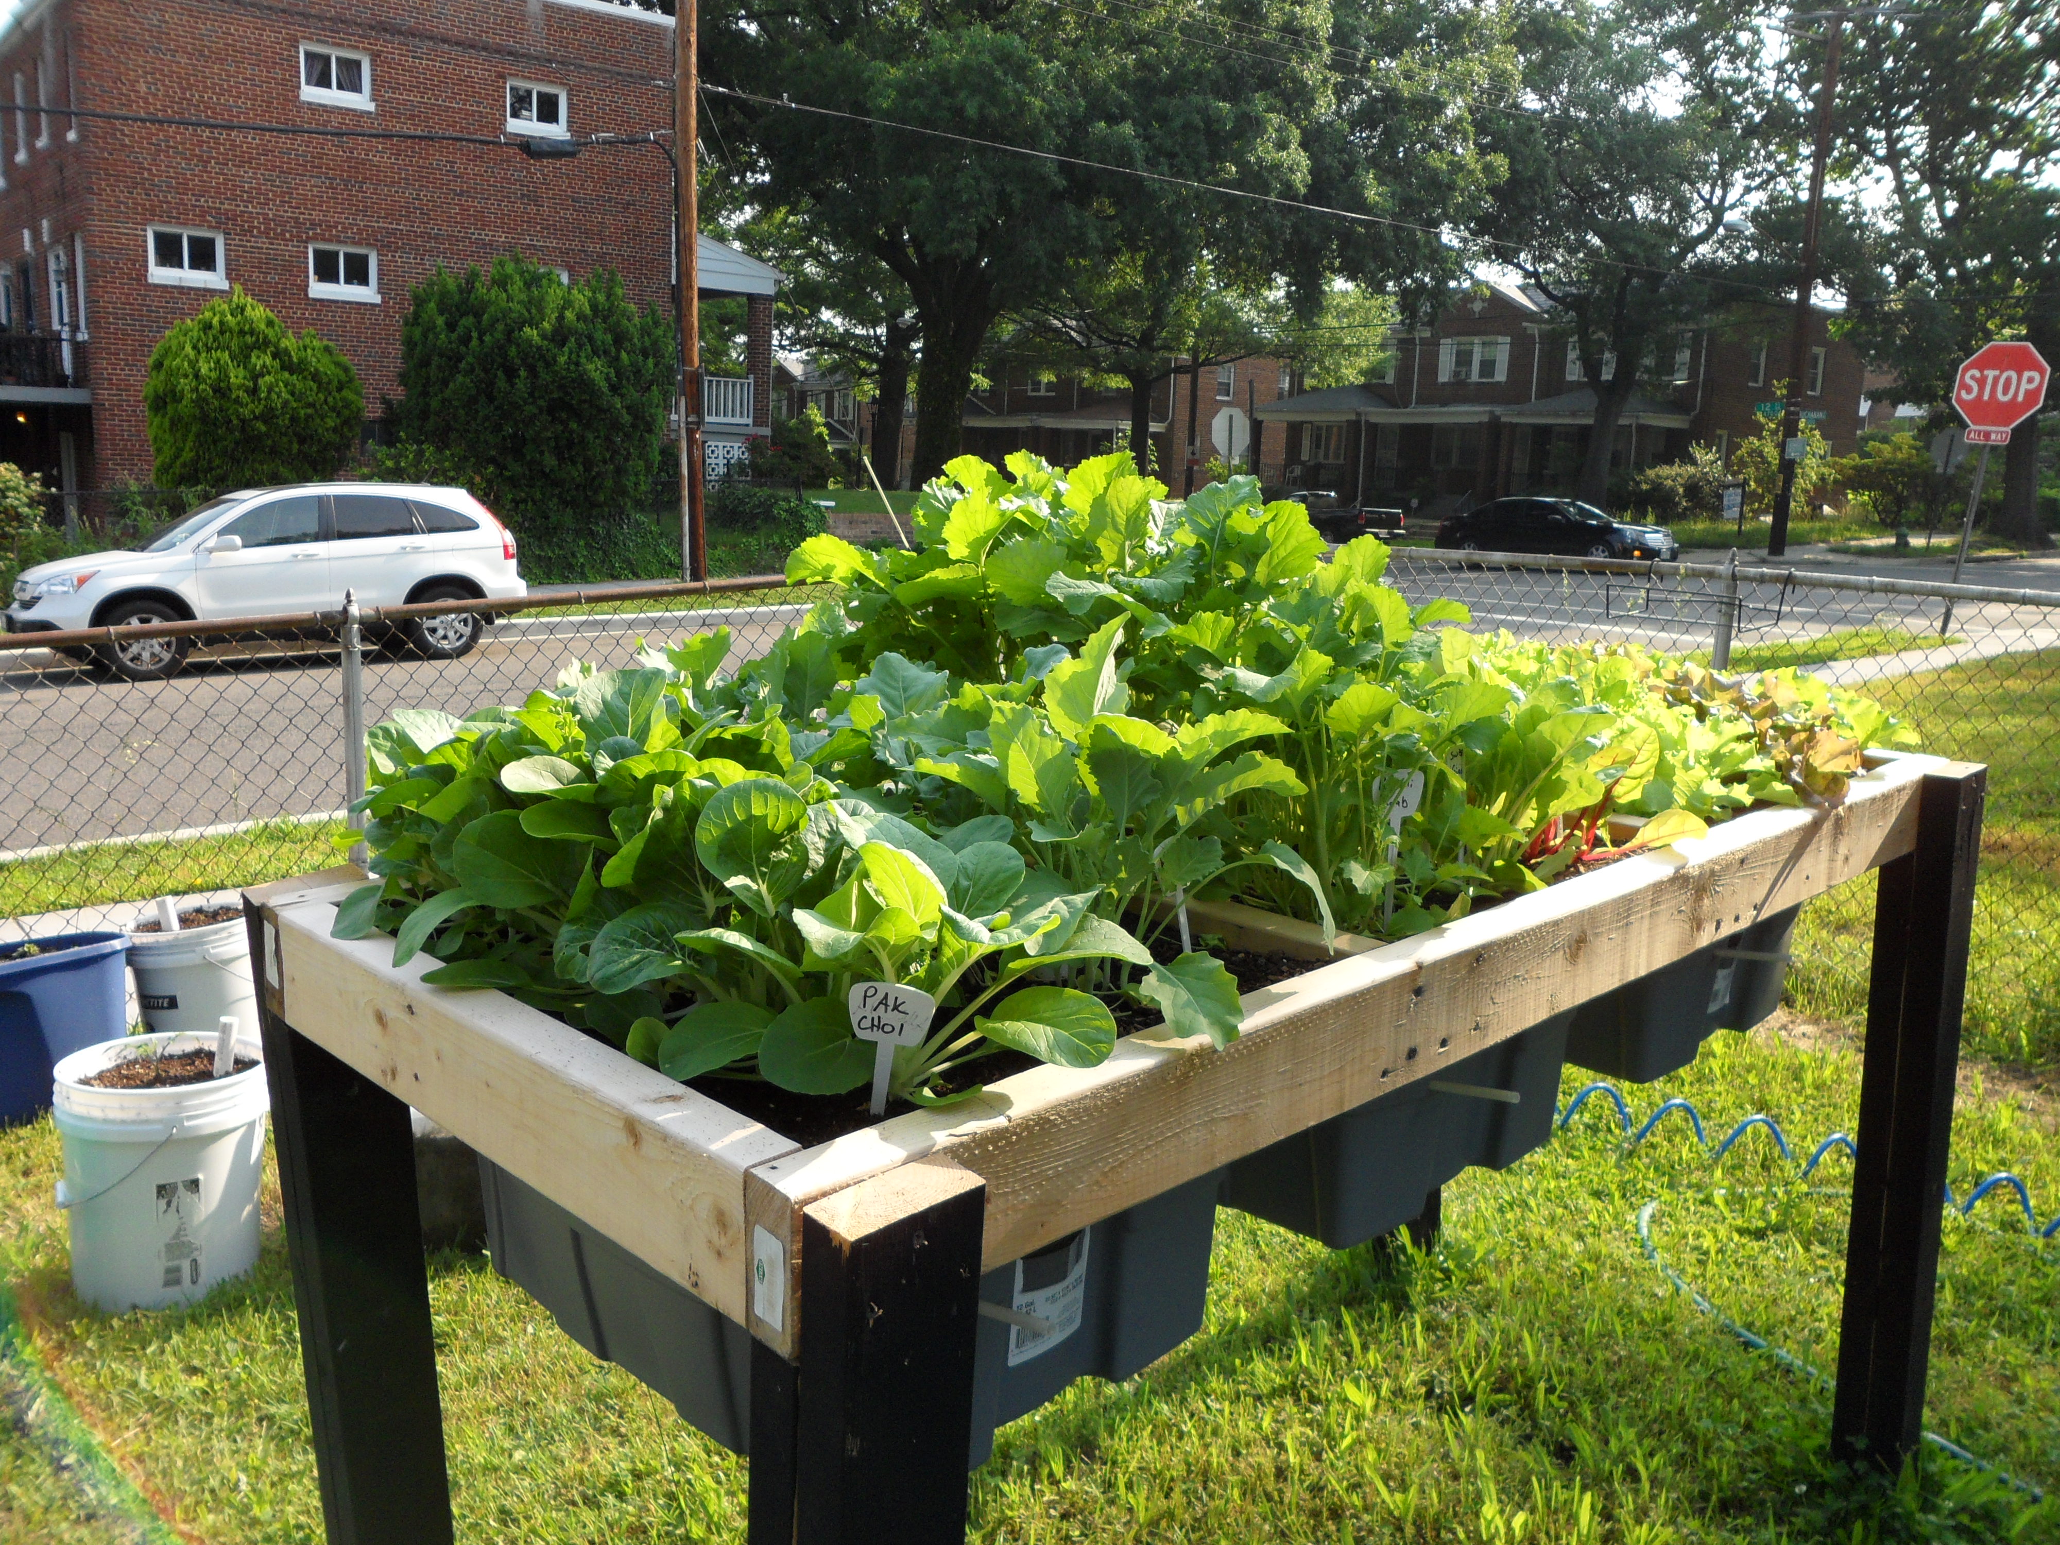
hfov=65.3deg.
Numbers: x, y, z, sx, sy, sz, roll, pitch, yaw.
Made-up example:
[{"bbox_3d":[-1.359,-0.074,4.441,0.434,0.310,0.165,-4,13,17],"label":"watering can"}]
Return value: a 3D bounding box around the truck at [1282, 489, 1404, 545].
[{"bbox_3d":[8.047,-7.138,45.766,1.950,1.800,5.300,-6,11,-38],"label":"truck"}]

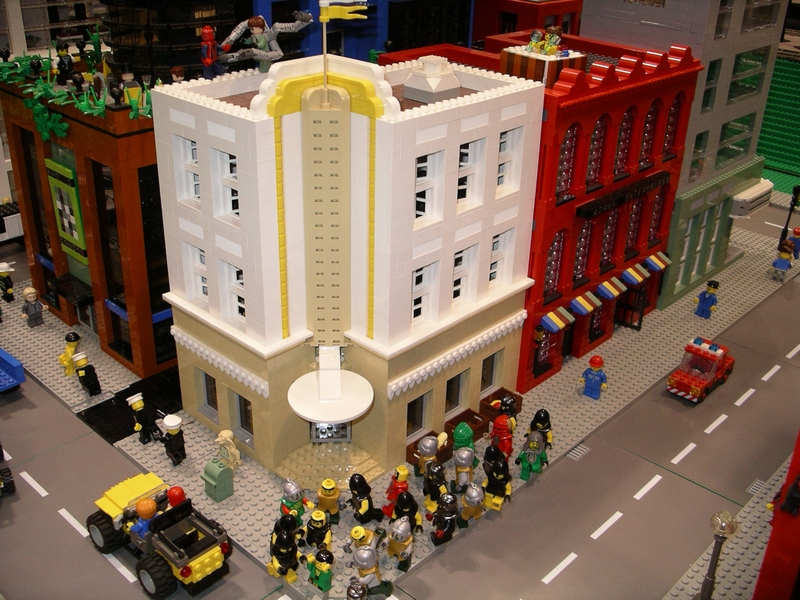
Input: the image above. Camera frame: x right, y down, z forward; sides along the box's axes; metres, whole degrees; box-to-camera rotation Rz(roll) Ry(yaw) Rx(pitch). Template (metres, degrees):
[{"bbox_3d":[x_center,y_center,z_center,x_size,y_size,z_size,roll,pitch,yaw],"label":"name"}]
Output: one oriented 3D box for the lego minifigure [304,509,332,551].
[{"bbox_3d":[-0.057,0.164,0.596,0.025,0.040,0.016,13,28,23],"label":"lego minifigure"}]

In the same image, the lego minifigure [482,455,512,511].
[{"bbox_3d":[0.075,0.142,0.653,0.025,0.042,0.019,9,28,15],"label":"lego minifigure"}]

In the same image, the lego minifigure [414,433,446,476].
[{"bbox_3d":[0.022,0.126,0.674,0.018,0.042,0.024,3,26,4],"label":"lego minifigure"}]

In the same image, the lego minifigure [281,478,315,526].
[{"bbox_3d":[-0.076,0.152,0.625,0.025,0.042,0.018,-17,32,-32],"label":"lego minifigure"}]

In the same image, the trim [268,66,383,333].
[{"bbox_3d":[-0.052,-0.066,0.626,0.079,0.191,0.044,0,26,-2],"label":"trim"}]

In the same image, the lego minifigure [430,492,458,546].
[{"bbox_3d":[0.032,0.159,0.625,0.018,0.042,0.025,-14,31,-29],"label":"lego minifigure"}]

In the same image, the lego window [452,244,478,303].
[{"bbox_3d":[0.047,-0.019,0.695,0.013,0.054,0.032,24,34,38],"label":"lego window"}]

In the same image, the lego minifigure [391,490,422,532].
[{"bbox_3d":[0.004,0.158,0.618,0.026,0.042,0.015,0,27,-3],"label":"lego minifigure"}]

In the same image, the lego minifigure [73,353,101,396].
[{"bbox_3d":[-0.288,0.068,0.783,0.024,0.043,0.015,26,48,38],"label":"lego minifigure"}]

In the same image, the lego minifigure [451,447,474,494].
[{"bbox_3d":[0.048,0.134,0.669,0.018,0.042,0.024,2,27,1],"label":"lego minifigure"}]

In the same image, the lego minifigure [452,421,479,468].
[{"bbox_3d":[0.052,0.120,0.689,0.019,0.041,0.024,10,27,16],"label":"lego minifigure"}]

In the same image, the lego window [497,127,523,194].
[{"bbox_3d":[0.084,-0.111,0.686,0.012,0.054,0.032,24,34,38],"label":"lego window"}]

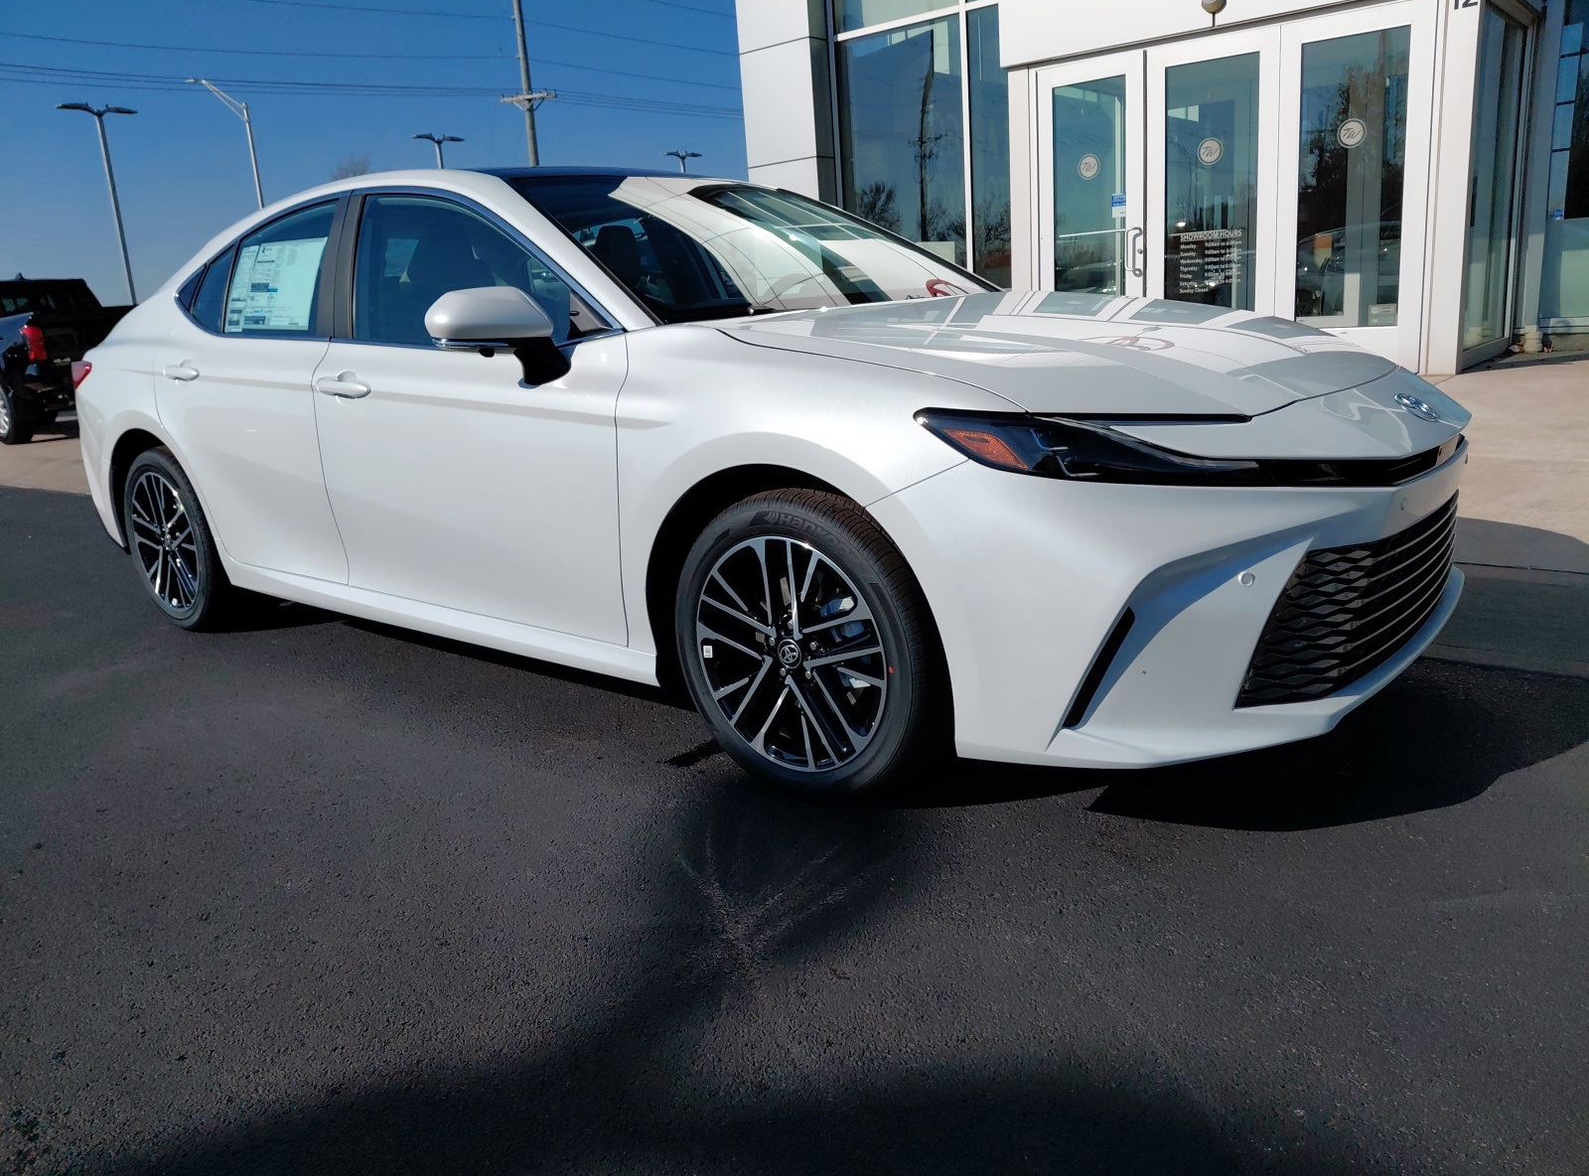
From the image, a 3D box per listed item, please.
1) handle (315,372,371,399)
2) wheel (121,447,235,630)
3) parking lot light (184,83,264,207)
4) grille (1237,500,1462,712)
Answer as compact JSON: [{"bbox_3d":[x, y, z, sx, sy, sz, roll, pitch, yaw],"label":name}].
[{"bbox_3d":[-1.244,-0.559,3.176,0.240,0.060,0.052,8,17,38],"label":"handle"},{"bbox_3d":[-2.173,-0.191,4.168,0.665,0.655,0.235,8,17,38],"label":"wheel"},{"bbox_3d":[-19.351,-12.295,40.175,2.170,10.490,0.350,-2,13,9],"label":"parking lot light"},{"bbox_3d":[1.263,-0.057,2.442,0.200,0.300,1.330,8,17,38],"label":"grille"}]

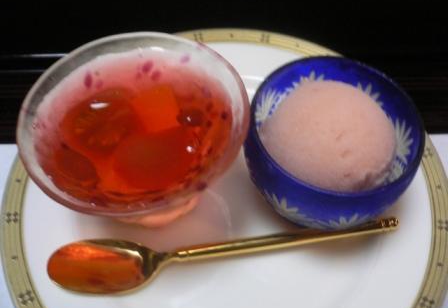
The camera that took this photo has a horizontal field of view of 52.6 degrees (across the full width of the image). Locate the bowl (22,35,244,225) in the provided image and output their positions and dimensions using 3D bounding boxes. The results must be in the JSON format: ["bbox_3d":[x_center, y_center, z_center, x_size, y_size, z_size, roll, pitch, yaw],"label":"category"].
[{"bbox_3d":[-0.037,-0.002,0.212,0.094,0.058,0.094,0,57,0],"label":"bowl"}]

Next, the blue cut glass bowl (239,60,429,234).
[{"bbox_3d":[0.050,-0.003,0.219,0.078,0.048,0.078,0,57,0],"label":"blue cut glass bowl"}]

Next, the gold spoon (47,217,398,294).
[{"bbox_3d":[0.001,0.043,0.207,0.163,0.018,0.026,-7,58,-2],"label":"gold spoon"}]

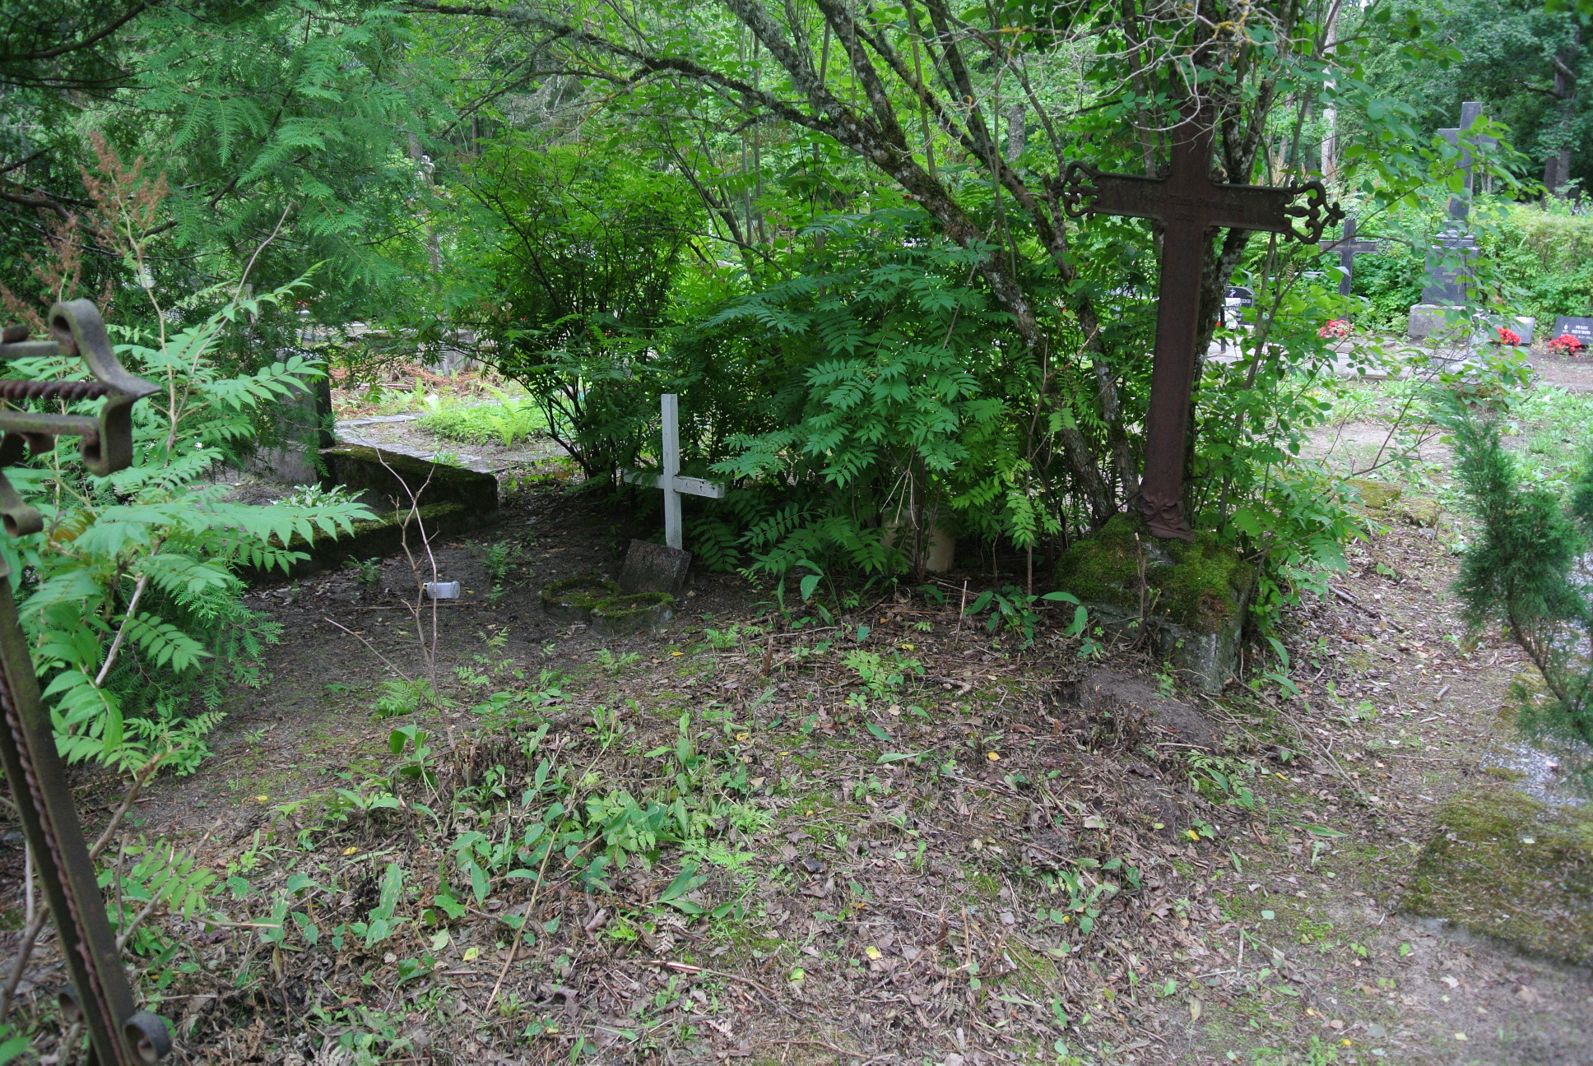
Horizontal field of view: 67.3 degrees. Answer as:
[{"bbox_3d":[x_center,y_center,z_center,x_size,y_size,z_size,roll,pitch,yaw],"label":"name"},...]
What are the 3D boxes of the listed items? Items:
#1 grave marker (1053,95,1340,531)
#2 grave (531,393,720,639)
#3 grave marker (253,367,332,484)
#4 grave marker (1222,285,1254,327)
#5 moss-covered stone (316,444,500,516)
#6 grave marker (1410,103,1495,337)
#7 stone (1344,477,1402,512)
[{"bbox_3d":[1.382,-0.796,4.258,0.930,1.660,0.130,8,17,29],"label":"grave marker"},{"bbox_3d":[-0.686,-0.107,4.858,0.560,0.820,0.700,8,17,29],"label":"grave"},{"bbox_3d":[-3.121,-0.736,7.401,0.560,0.780,0.180,8,17,29],"label":"grave marker"},{"bbox_3d":[5.684,-2.915,15.430,0.460,0.560,0.120,8,17,29],"label":"grave marker"},{"bbox_3d":[-2.266,-0.334,6.954,1.270,0.220,0.200,8,17,29],"label":"moss-covered stone"},{"bbox_3d":[7.785,-3.594,13.975,0.740,2.600,0.550,9,17,32],"label":"grave marker"},{"bbox_3d":[3.249,-0.233,6.708,0.300,0.110,0.280,8,17,29],"label":"stone"}]

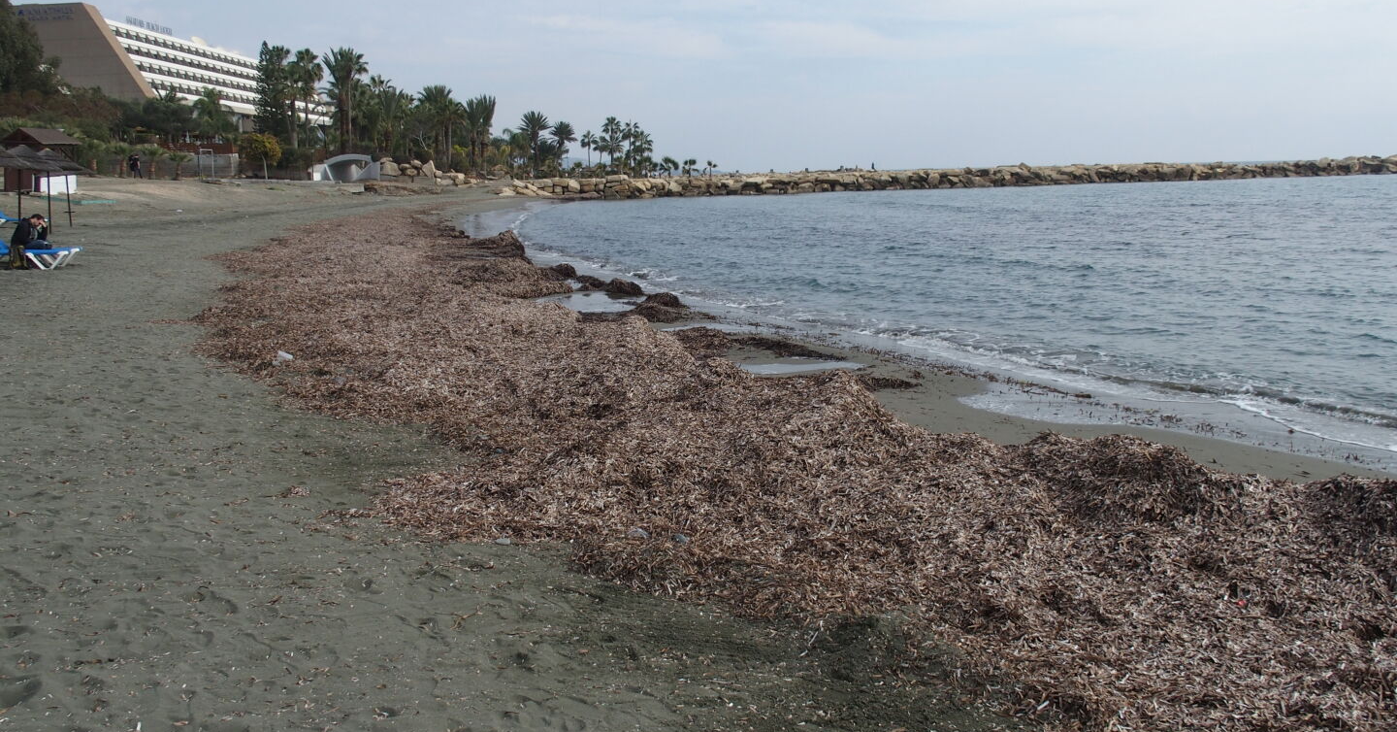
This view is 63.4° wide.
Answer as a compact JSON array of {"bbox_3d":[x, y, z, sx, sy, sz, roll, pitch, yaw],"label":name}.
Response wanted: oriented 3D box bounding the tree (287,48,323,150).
[{"bbox_3d":[-37.394,-25.347,108.000,3.338,9.871,3.338,-1,10,0],"label":"tree"}]

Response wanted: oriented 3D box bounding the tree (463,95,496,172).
[{"bbox_3d":[-23.237,-24.454,120.000,3.477,8.296,3.477,-1,10,0],"label":"tree"}]

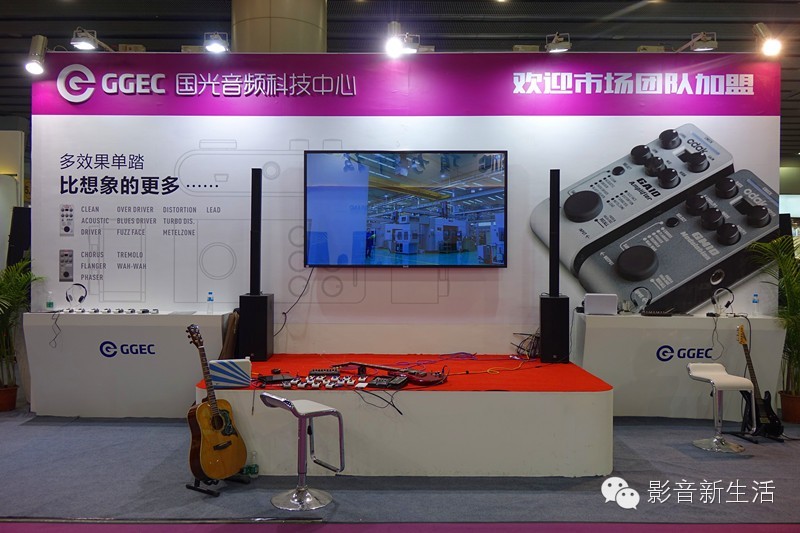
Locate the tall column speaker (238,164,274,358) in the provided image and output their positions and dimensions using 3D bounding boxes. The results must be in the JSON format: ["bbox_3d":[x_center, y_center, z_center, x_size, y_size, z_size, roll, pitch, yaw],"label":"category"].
[{"bbox_3d":[-1.355,-0.020,6.340,0.260,1.800,0.360,0,0,0],"label":"tall column speaker"}]

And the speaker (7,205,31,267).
[{"bbox_3d":[-4.020,-0.290,7.300,0.370,0.700,0.370,0,0,27],"label":"speaker"}]

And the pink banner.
[{"bbox_3d":[0.064,-1.818,6.650,7.450,0.632,0.070,0,0,1],"label":"pink banner"}]

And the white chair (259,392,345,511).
[{"bbox_3d":[-0.608,1.126,4.166,0.405,0.660,0.385,0,0,-38],"label":"white chair"}]

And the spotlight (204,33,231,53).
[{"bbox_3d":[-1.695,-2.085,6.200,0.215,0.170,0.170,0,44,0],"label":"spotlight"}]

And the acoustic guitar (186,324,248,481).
[{"bbox_3d":[-1.283,0.888,4.425,0.115,1.035,0.400,-24,-16,35],"label":"acoustic guitar"}]

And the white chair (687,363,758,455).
[{"bbox_3d":[2.640,1.158,5.504,0.385,0.636,0.405,0,0,-10],"label":"white chair"}]

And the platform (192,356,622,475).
[{"bbox_3d":[0.042,1.163,5.620,2.920,0.595,1.970,0,0,1],"label":"platform"}]

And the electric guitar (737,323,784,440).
[{"bbox_3d":[3.070,0.965,5.750,0.320,0.980,0.080,-2,-19,-19],"label":"electric guitar"}]

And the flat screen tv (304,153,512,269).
[{"bbox_3d":[0.061,-0.561,6.560,1.985,1.156,0.080,0,0,0],"label":"flat screen tv"}]

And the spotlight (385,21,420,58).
[{"bbox_3d":[0.020,-2.050,6.050,0.310,0.280,0.250,0,44,0],"label":"spotlight"}]

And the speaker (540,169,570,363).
[{"bbox_3d":[1.449,-0.011,6.270,0.265,1.770,0.430,0,0,12],"label":"speaker"}]

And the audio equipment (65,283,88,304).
[{"bbox_3d":[-3.115,0.262,6.420,0.175,0.188,0.080,0,0,0],"label":"audio equipment"}]

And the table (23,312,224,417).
[{"bbox_3d":[-2.575,0.944,6.440,1.870,1.000,0.460,0,0,3],"label":"table"}]

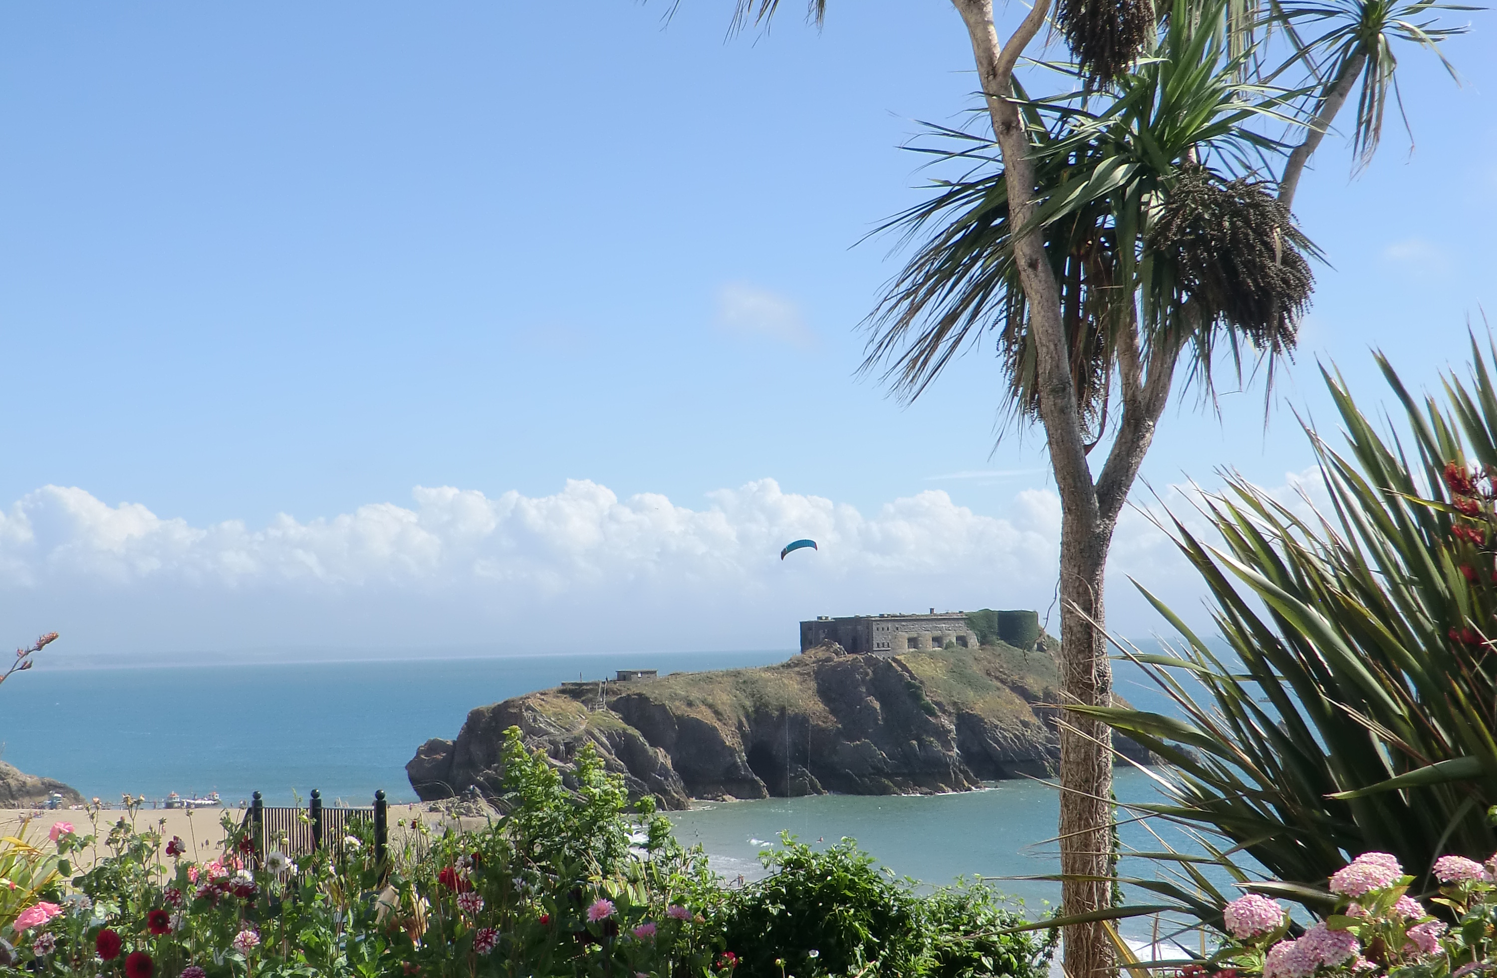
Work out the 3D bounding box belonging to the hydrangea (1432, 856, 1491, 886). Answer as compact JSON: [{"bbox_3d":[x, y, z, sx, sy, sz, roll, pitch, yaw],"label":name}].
[{"bbox_3d":[1.629,0.876,6.200,0.130,0.070,0.130,-2,-3,0],"label":"hydrangea"}]

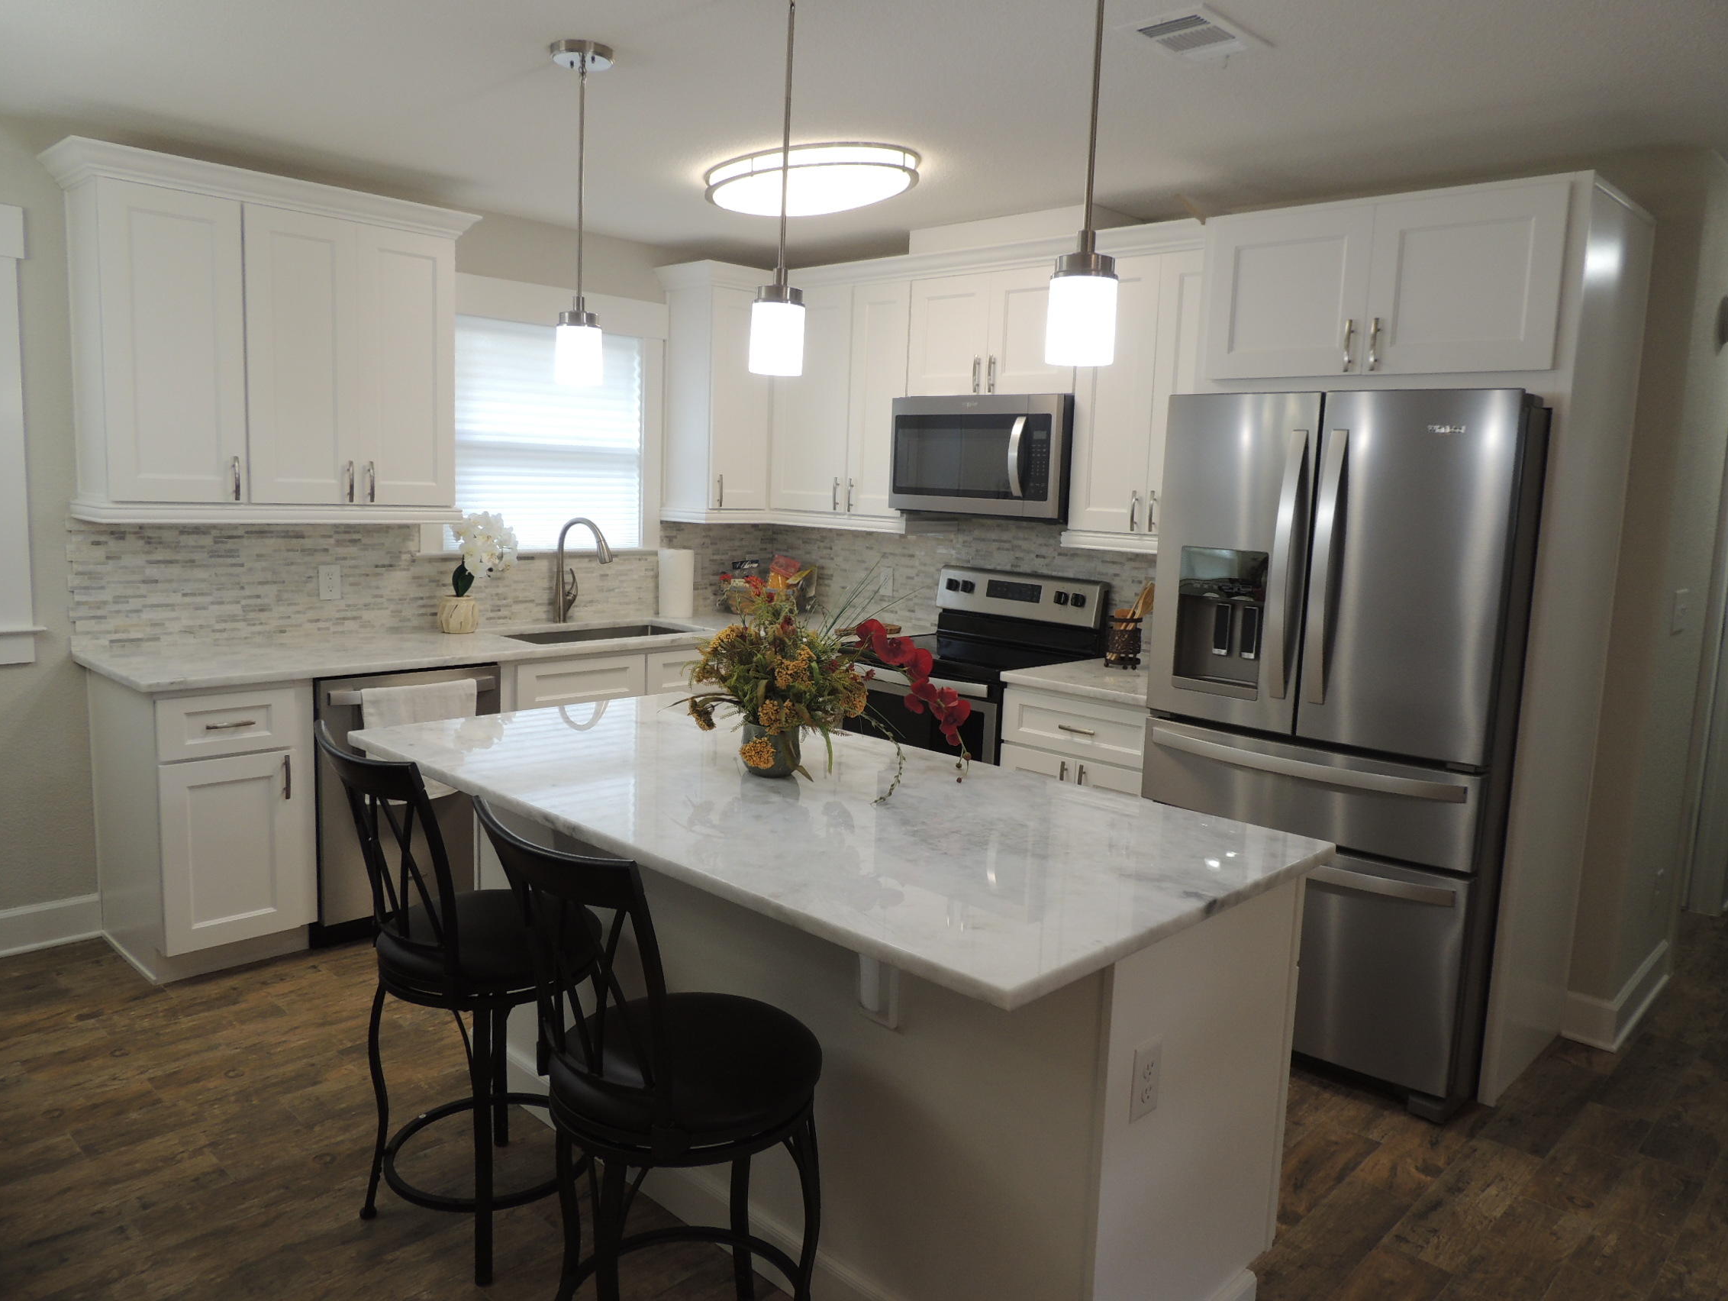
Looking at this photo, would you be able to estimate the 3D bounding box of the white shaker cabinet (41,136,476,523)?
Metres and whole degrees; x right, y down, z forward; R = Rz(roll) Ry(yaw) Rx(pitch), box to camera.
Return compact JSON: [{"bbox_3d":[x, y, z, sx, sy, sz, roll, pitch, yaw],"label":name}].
[{"bbox_3d":[-1.868,-0.935,3.856,0.380,1.039,1.185,10,11,43],"label":"white shaker cabinet"}]

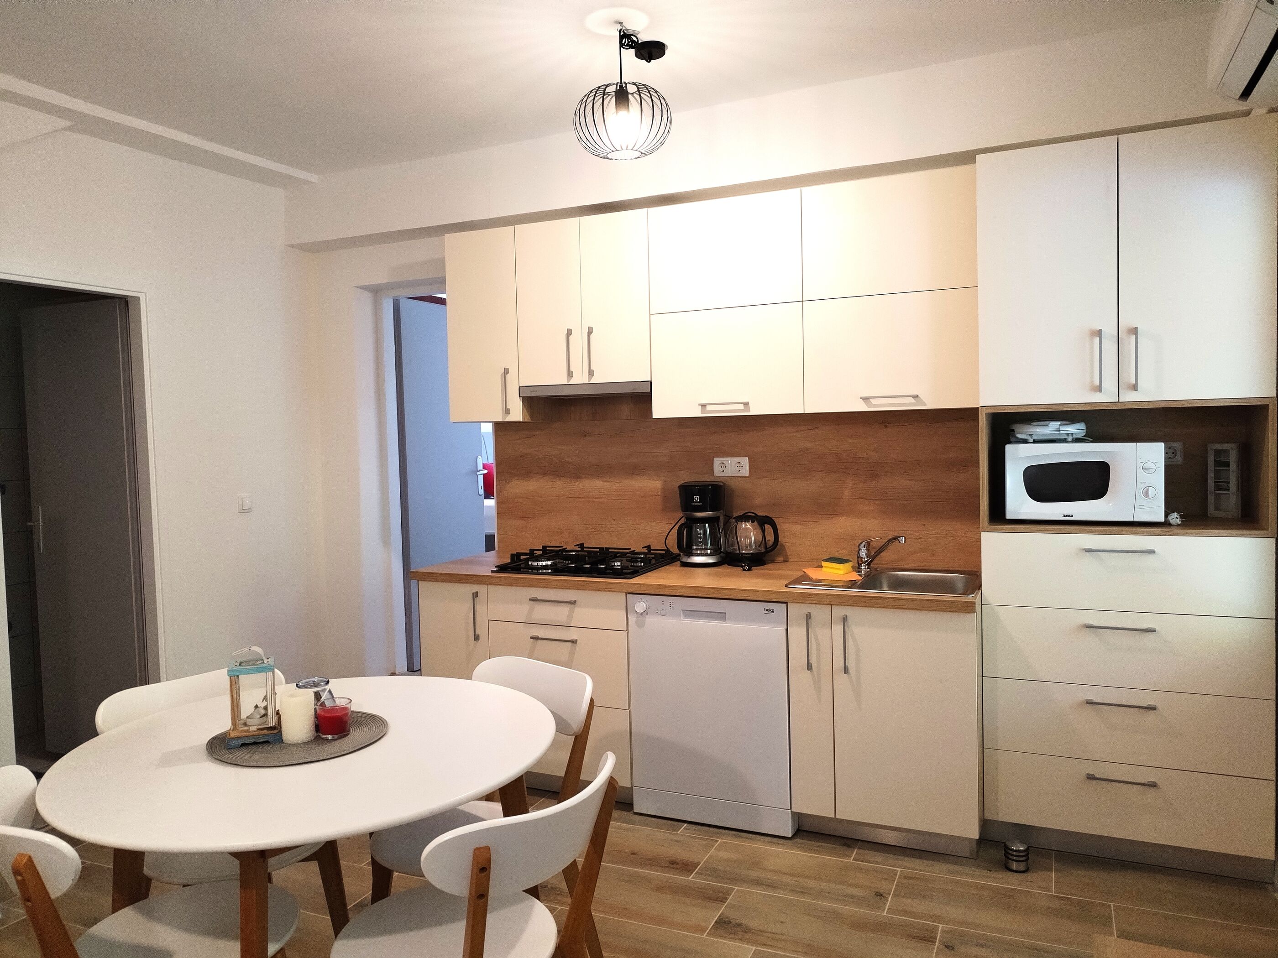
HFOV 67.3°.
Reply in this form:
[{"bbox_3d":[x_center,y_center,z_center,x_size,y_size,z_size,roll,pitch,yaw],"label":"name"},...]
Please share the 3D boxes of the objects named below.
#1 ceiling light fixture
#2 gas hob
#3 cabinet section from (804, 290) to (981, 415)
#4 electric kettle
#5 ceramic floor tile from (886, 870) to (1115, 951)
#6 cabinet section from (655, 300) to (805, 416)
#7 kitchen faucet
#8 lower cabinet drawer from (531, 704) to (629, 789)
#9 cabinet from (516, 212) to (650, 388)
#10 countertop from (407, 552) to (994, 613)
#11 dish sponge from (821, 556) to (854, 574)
[{"bbox_3d":[-0.055,-1.149,2.850,0.286,0.375,0.286,-1,3,0],"label":"ceiling light fixture"},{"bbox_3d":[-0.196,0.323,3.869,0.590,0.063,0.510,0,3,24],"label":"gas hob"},{"bbox_3d":[0.935,-0.445,3.474,0.592,0.395,0.360,0,3,25],"label":"cabinet section"},{"bbox_3d":[0.451,0.233,3.821,0.226,0.216,0.166,-1,3,16],"label":"electric kettle"},{"bbox_3d":[1.028,1.232,2.739,0.595,0.010,0.299,0,3,24],"label":"ceramic floor tile"},{"bbox_3d":[0.396,-0.444,3.728,0.599,0.395,0.360,0,3,25],"label":"cabinet section"},{"bbox_3d":[0.865,0.275,3.438,0.052,0.145,0.204,-4,3,-37],"label":"kitchen faucet"},{"bbox_3d":[-0.208,0.973,3.833,0.601,0.288,0.502,0,3,25],"label":"lower cabinet drawer"},{"bbox_3d":[-0.151,-0.714,3.959,0.599,0.651,0.372,0,3,25],"label":"cabinet"},{"bbox_3d":[0.199,0.373,3.715,2.171,0.040,0.683,0,3,25],"label":"countertop"},{"bbox_3d":[0.734,0.322,3.533,0.093,0.042,0.069,1,4,42],"label":"dish sponge"}]

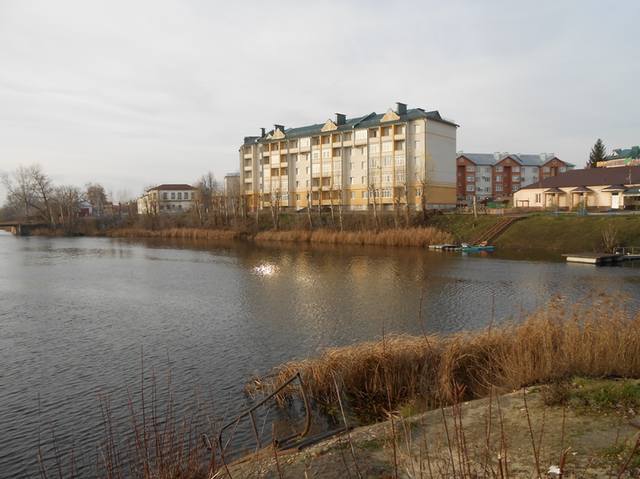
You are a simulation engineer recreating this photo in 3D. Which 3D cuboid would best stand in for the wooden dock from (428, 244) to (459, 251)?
[{"bbox_3d":[15.428,0.918,60.000,3.700,0.500,2.000,-1,4,-9],"label":"wooden dock"}]

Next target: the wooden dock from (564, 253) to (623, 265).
[{"bbox_3d":[25.700,1.681,45.700,5.000,0.550,3.300,-4,5,-41],"label":"wooden dock"}]

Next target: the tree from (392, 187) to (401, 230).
[{"bbox_3d":[11.707,-4.744,73.500,1.350,6.120,1.350,-1,4,0],"label":"tree"}]

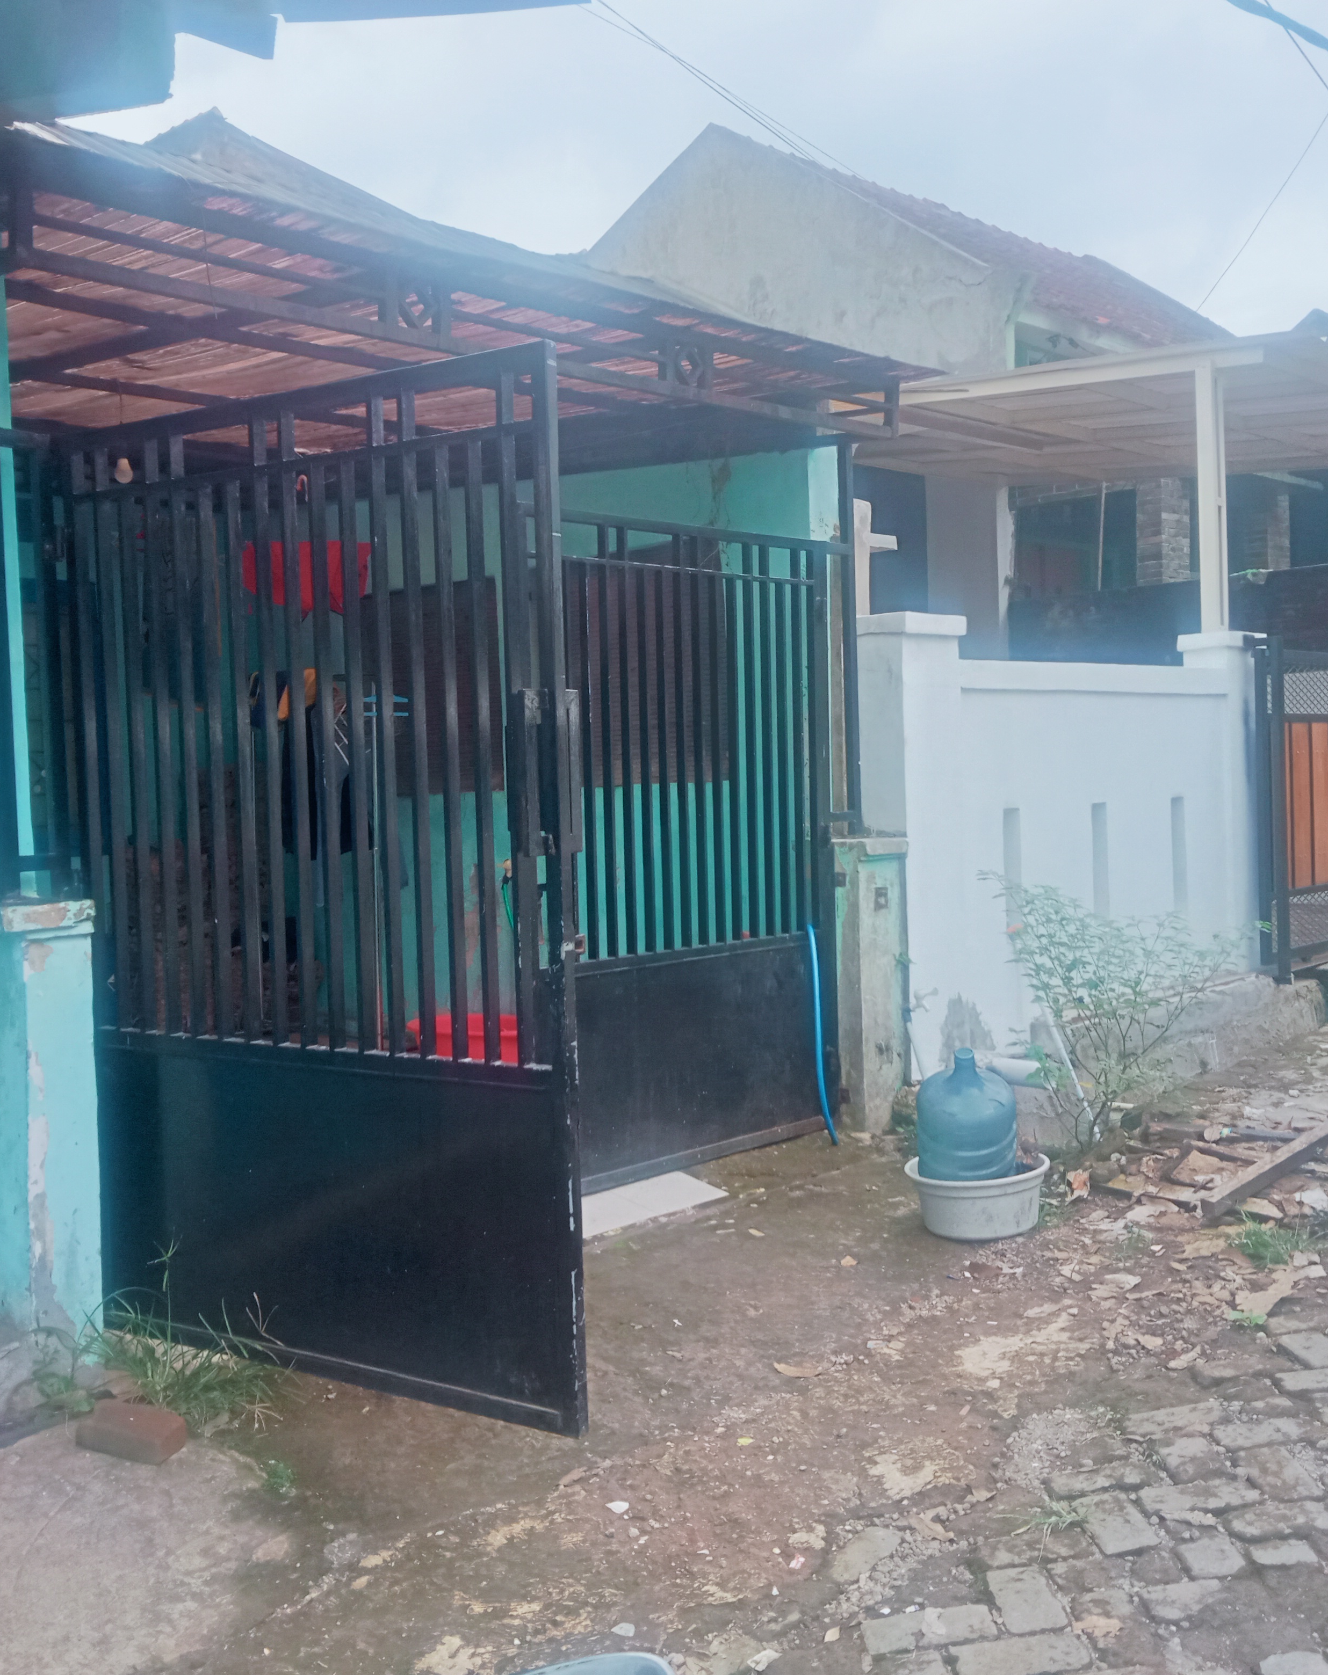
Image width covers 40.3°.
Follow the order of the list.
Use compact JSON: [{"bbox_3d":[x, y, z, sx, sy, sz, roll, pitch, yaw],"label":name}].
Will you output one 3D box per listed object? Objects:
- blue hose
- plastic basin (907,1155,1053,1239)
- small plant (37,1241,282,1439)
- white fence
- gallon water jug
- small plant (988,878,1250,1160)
[{"bbox_3d":[0.510,0.627,5.800,0.110,0.710,0.100,-2,3,5],"label":"blue hose"},{"bbox_3d":[0.830,0.955,4.800,0.385,0.155,0.385,-1,3,10],"label":"plastic basin"},{"bbox_3d":[-0.977,0.967,3.530,0.440,0.290,0.330,-3,3,-16],"label":"small plant"},{"bbox_3d":[1.701,-0.054,7.450,0.310,1.620,3.200,0,4,39],"label":"white fence"},{"bbox_3d":[0.810,0.798,4.820,0.266,0.470,0.266,-1,3,9],"label":"gallon water jug"},{"bbox_3d":[1.396,0.549,5.550,0.760,0.820,0.650,-1,3,14],"label":"small plant"}]

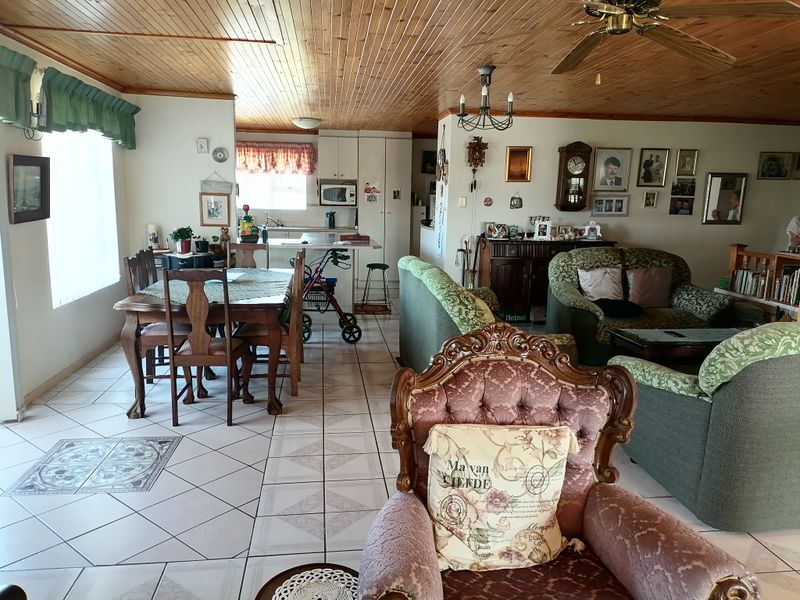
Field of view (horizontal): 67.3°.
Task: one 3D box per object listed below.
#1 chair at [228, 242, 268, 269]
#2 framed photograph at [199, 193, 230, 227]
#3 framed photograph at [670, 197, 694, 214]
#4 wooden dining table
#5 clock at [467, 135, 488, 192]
[{"bbox_3d":[-1.399,-0.008,5.501,0.469,1.008,0.485,0,10,-7],"label":"chair"},{"bbox_3d":[-1.990,-0.969,6.464,0.324,0.359,0.025,0,10,-7],"label":"framed photograph"},{"bbox_3d":[3.780,-1.246,8.045,0.329,0.223,0.020,-1,10,-7],"label":"framed photograph"},{"bbox_3d":[-1.379,0.250,4.740,1.055,0.770,1.815,0,10,-7],"label":"wooden dining table"},{"bbox_3d":[0.951,-1.677,7.473,0.269,0.674,0.140,0,10,-7],"label":"clock"}]

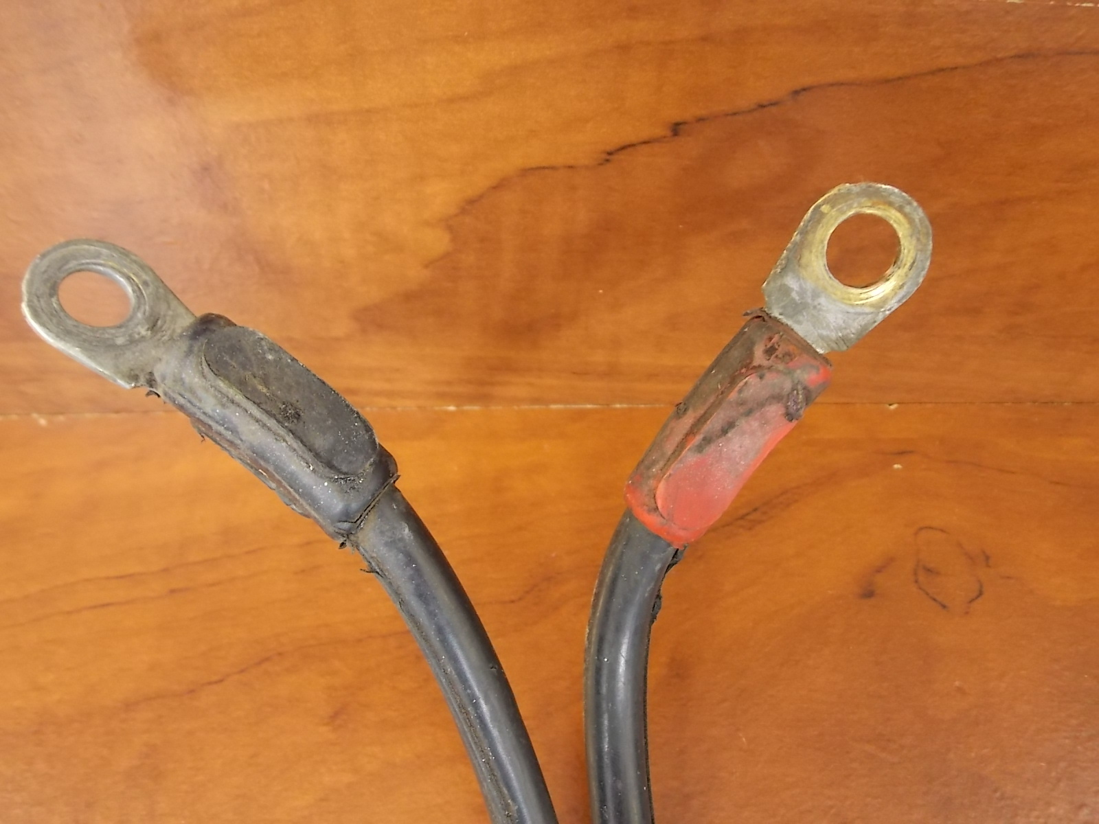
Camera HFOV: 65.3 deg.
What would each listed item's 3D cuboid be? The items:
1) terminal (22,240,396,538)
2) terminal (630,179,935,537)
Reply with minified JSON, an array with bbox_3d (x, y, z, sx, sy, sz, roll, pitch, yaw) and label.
[{"bbox_3d":[-0.053,-0.004,0.136,0.061,0.013,0.018,35,52,-8],"label":"terminal"},{"bbox_3d":[0.033,-0.007,0.126,0.017,0.013,0.059,34,102,-5],"label":"terminal"}]

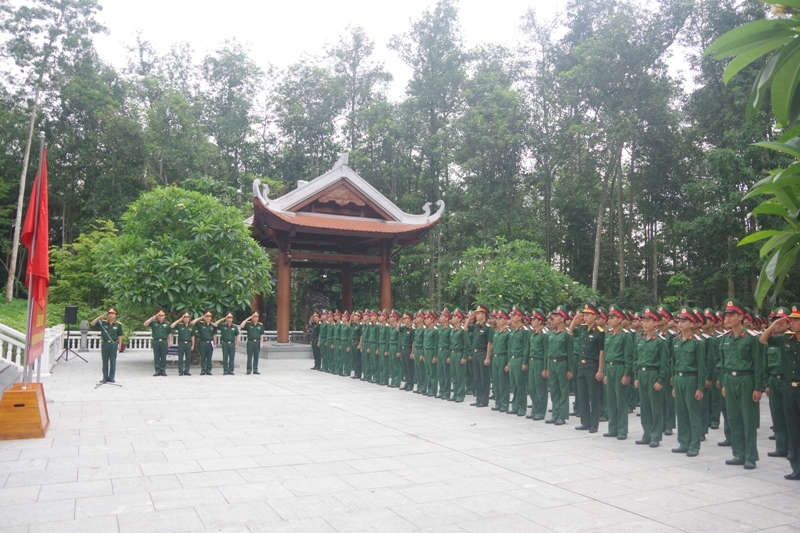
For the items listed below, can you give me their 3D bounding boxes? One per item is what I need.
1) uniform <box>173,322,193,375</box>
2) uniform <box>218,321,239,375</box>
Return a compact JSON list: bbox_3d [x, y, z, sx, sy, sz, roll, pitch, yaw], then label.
[{"bbox_3d":[-5.797,2.200,16.064,0.540,1.390,0.340,3,-6,-24],"label":"uniform"},{"bbox_3d":[-4.732,2.263,16.550,0.520,1.400,0.320,3,-6,-28],"label":"uniform"}]

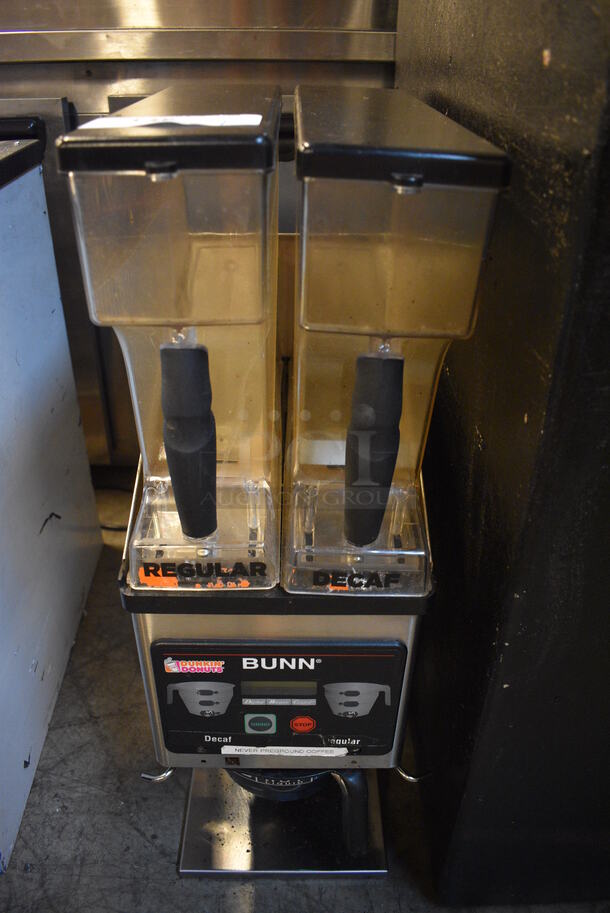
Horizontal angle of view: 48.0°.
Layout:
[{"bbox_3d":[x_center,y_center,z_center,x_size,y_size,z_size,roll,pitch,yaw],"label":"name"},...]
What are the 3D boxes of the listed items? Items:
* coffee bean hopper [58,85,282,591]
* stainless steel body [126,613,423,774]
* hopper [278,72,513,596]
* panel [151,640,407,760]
[{"bbox_3d":[-0.075,-0.115,0.556,0.109,0.304,0.370,0,32,-2],"label":"coffee bean hopper"},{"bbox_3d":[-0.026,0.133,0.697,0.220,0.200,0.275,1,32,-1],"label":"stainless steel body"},{"bbox_3d":[0.041,-0.109,0.552,0.109,0.304,0.370,1,32,-1],"label":"hopper"},{"bbox_3d":[-0.021,0.203,0.577,0.200,0.141,0.012,1,32,-1],"label":"panel"}]

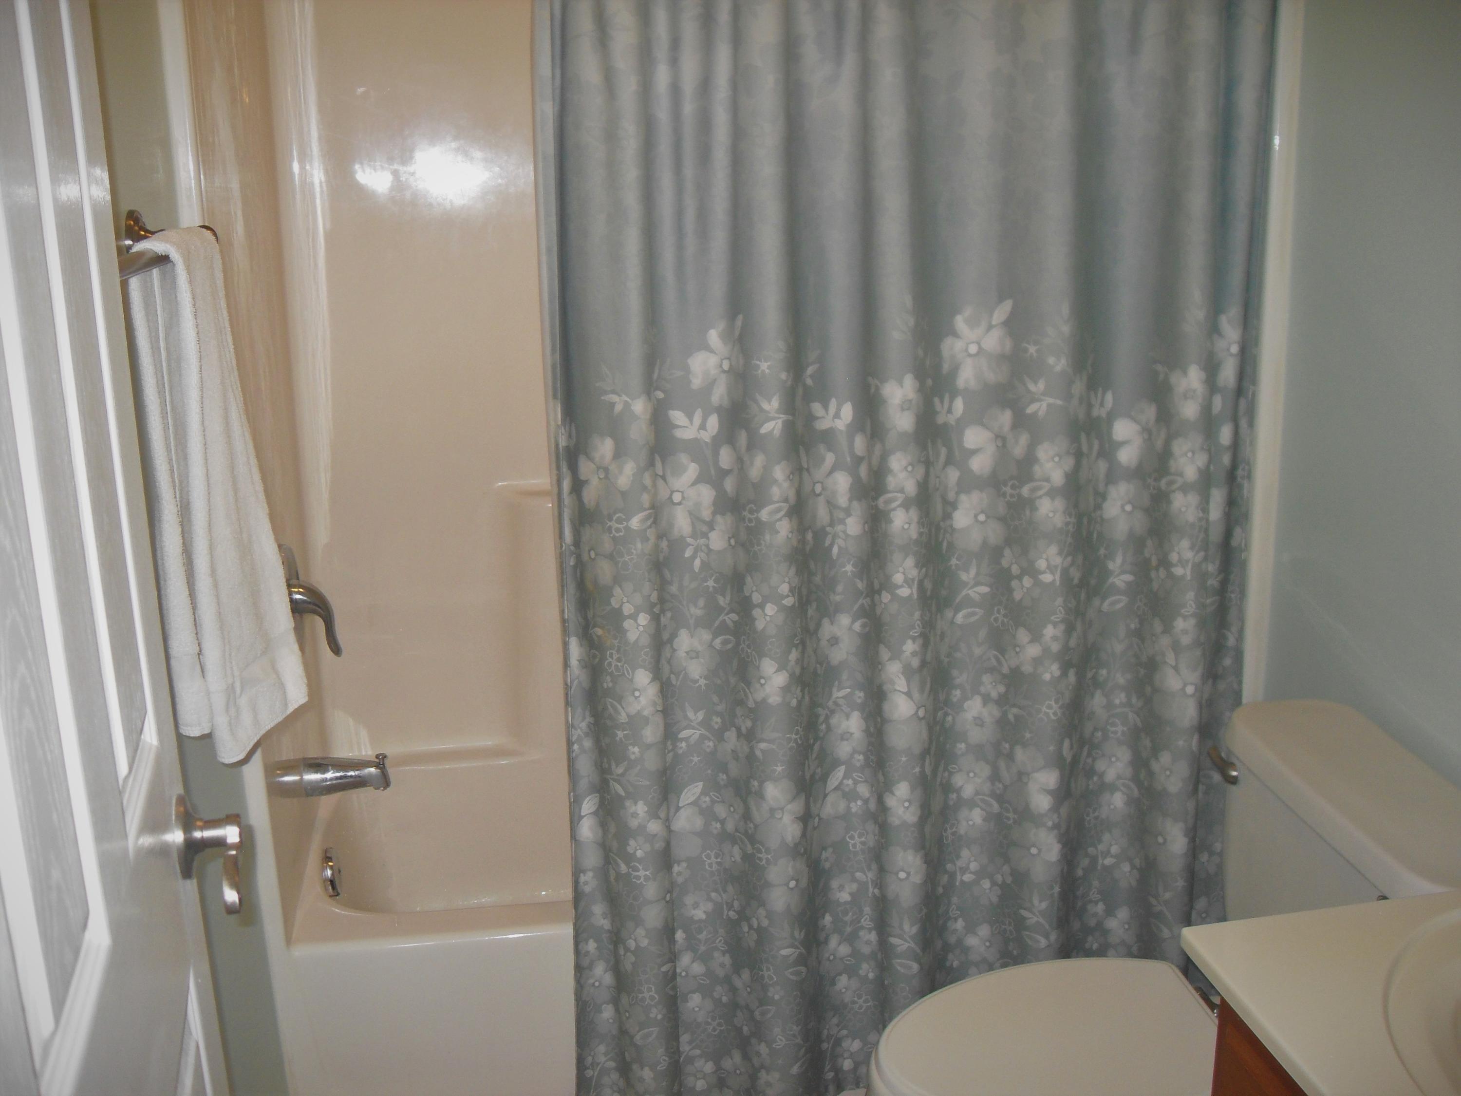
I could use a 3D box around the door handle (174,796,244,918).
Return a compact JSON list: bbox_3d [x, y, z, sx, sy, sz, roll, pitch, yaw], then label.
[{"bbox_3d":[-0.413,0.244,1.135,0.053,0.069,0.153,-5,15,-15],"label":"door handle"}]

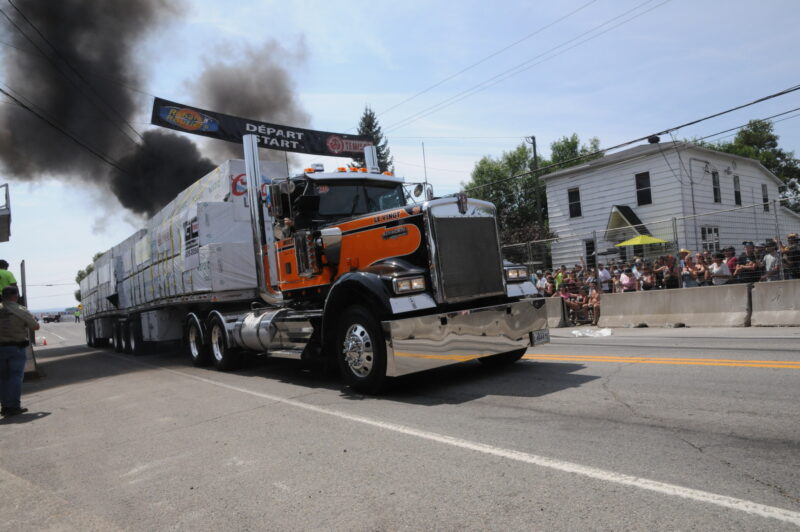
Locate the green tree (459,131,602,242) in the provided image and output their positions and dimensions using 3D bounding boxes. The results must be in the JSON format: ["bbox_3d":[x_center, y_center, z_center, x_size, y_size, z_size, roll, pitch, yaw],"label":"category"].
[{"bbox_3d":[9.154,-3.265,36.490,9.790,11.140,8.500,-4,-3,14],"label":"green tree"}]

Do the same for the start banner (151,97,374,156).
[{"bbox_3d":[-3.773,-4.078,16.381,7.140,1.020,0.080,-1,-4,-36],"label":"start banner"}]

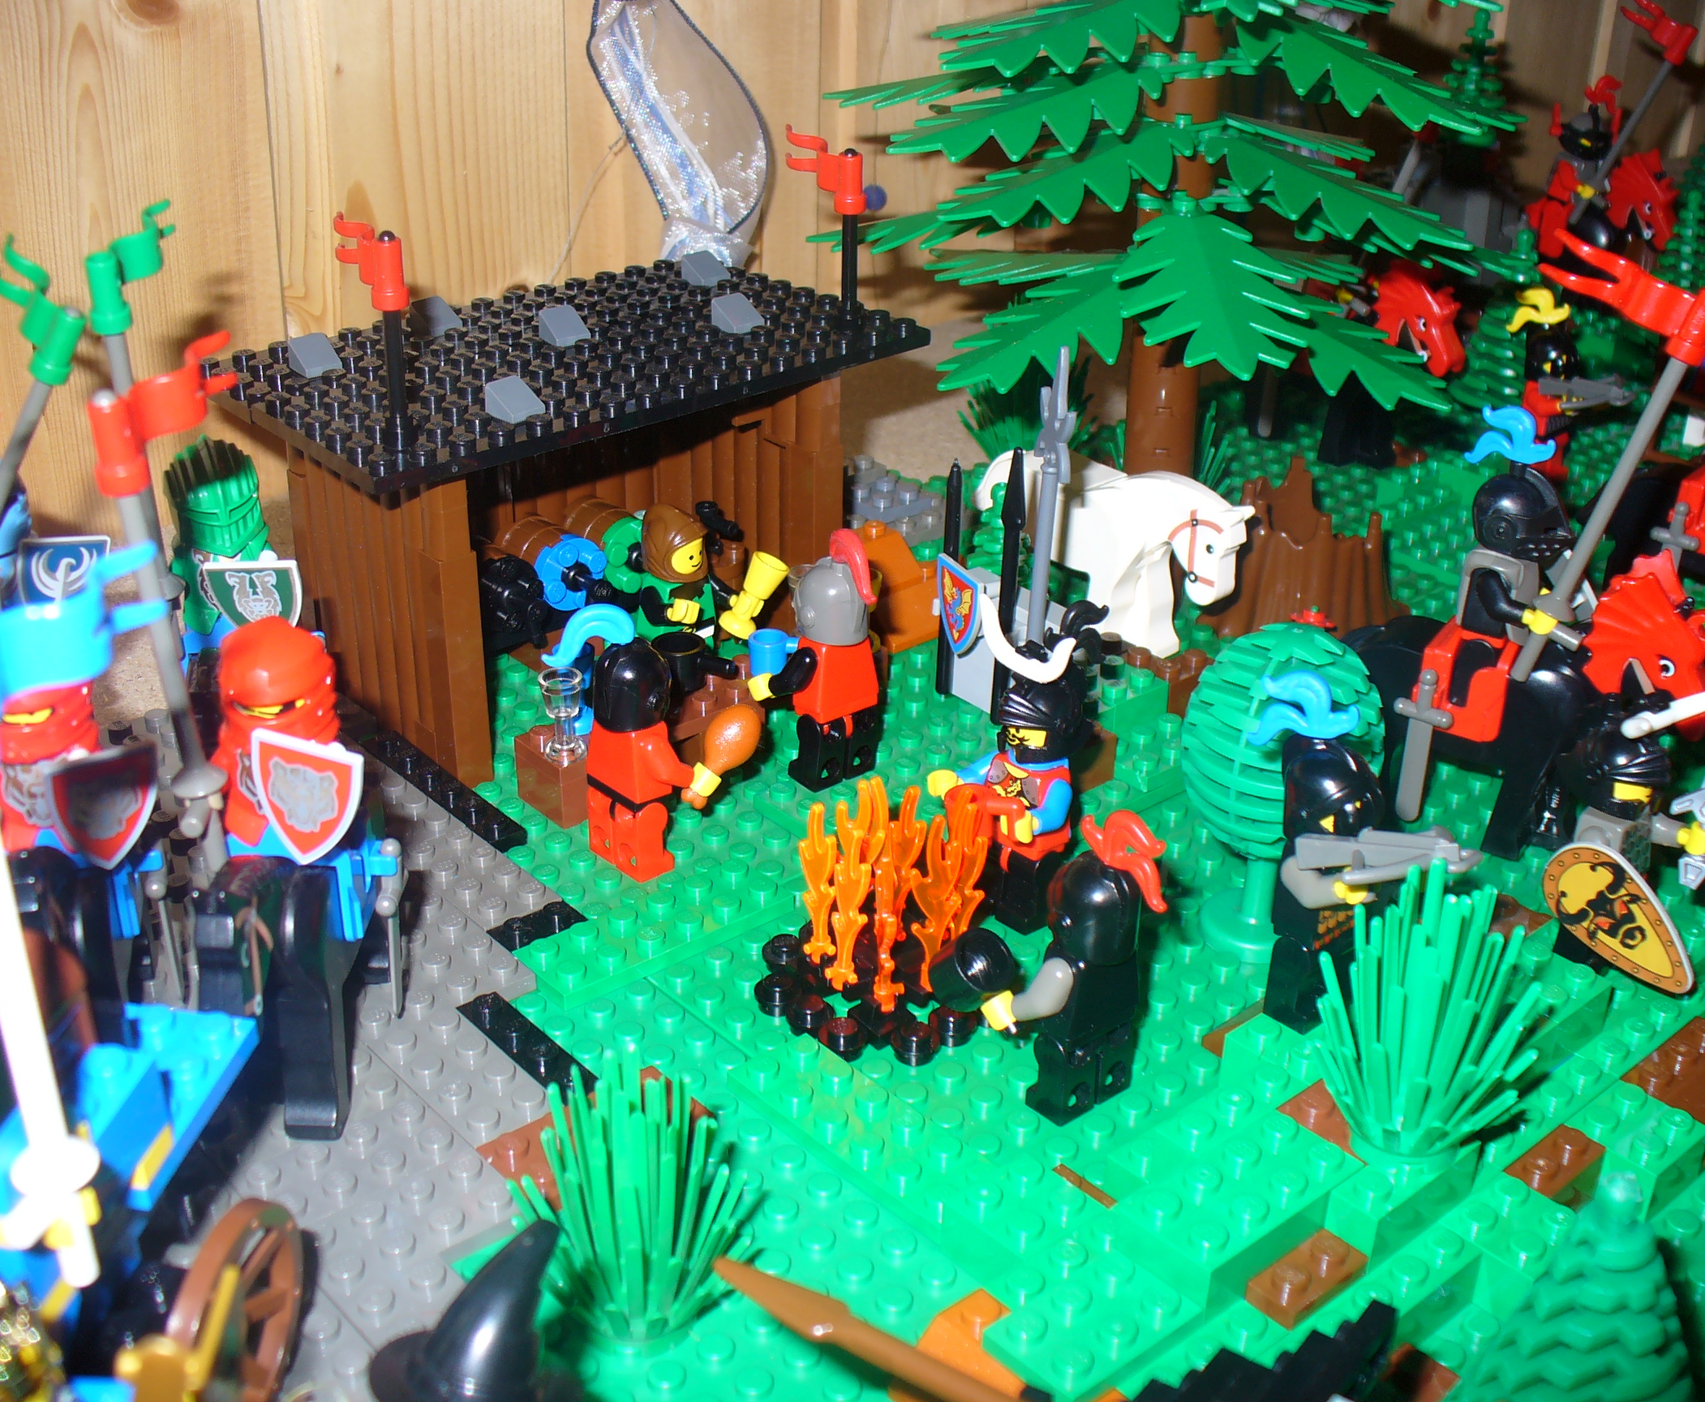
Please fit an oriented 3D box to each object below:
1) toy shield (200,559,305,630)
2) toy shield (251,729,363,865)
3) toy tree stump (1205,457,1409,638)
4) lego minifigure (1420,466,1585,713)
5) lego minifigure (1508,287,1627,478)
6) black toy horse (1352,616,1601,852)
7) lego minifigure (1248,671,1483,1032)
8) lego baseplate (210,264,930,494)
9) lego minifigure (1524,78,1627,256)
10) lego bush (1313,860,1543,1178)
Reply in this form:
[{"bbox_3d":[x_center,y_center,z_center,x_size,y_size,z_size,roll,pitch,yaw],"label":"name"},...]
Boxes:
[{"bbox_3d":[-0.107,-0.015,0.357,0.017,0.019,0.006,-3,27,-7],"label":"toy shield"},{"bbox_3d":[-0.074,0.014,0.272,0.015,0.019,0.005,14,28,6],"label":"toy shield"},{"bbox_3d":[0.104,-0.034,0.452,0.045,0.035,0.045,1,27,0],"label":"toy tree stump"},{"bbox_3d":[0.116,-0.019,0.352,0.023,0.045,0.025,18,32,30],"label":"lego minifigure"},{"bbox_3d":[0.198,-0.085,0.554,0.022,0.052,0.035,-21,34,-35],"label":"lego minifigure"},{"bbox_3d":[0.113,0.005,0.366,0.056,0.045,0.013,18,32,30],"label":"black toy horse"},{"bbox_3d":[0.074,0.025,0.295,0.028,0.055,0.046,-21,34,-36],"label":"lego minifigure"},{"bbox_3d":[-0.058,-0.069,0.400,0.128,0.005,0.080,-21,34,-36],"label":"lego baseplate"},{"bbox_3d":[0.248,-0.181,0.683,0.027,0.058,0.024,-12,30,-23],"label":"lego minifigure"},{"bbox_3d":[0.079,0.043,0.274,0.033,0.043,0.033,0,27,0],"label":"lego bush"}]

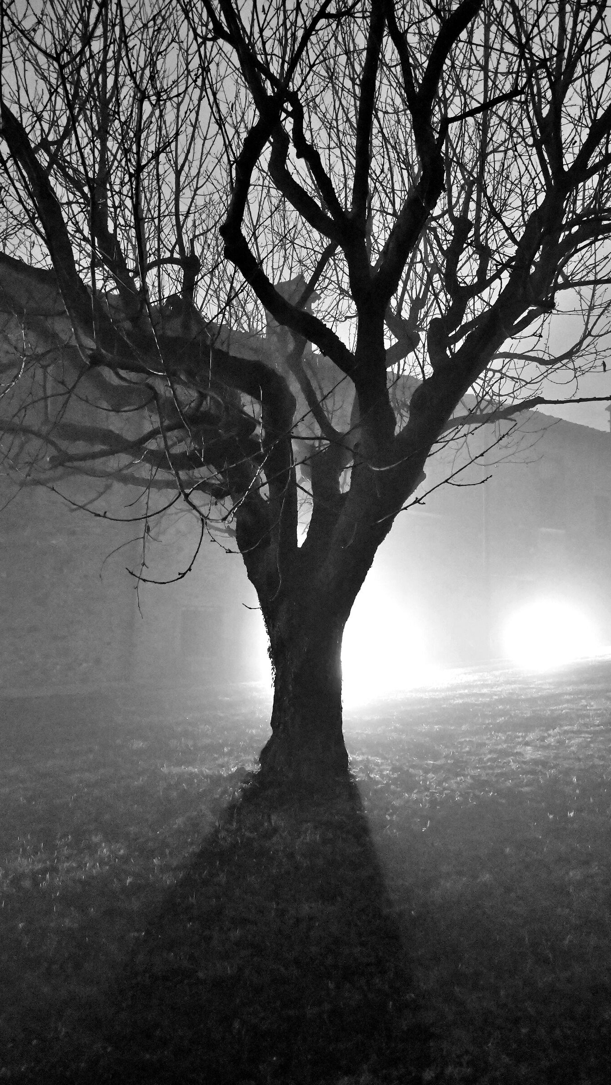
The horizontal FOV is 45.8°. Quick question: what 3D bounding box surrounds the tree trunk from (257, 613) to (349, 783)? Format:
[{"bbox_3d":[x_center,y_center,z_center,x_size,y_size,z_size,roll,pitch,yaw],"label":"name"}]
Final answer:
[{"bbox_3d":[-0.014,1.255,6.000,0.730,1.420,0.680,1,-4,0],"label":"tree trunk"}]

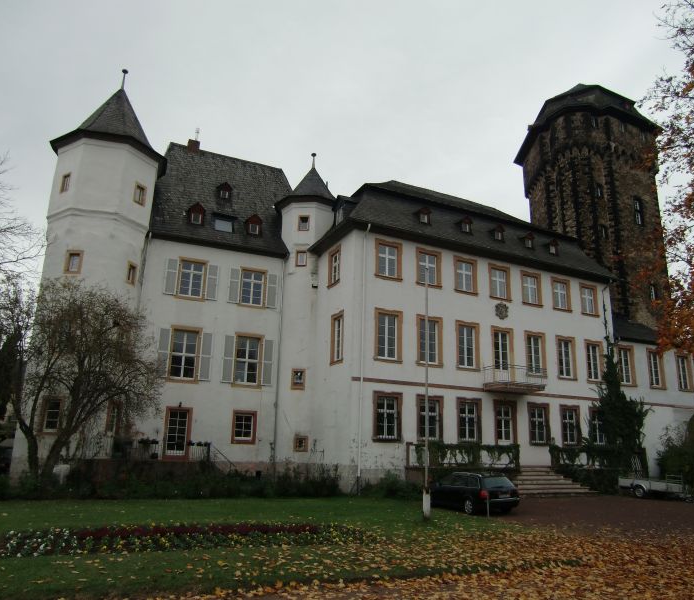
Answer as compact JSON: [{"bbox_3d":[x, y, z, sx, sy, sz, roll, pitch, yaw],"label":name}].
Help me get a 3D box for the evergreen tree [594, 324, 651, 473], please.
[{"bbox_3d":[16.235,5.756,32.672,2.900,8.300,2.500,9,-15,-25],"label":"evergreen tree"}]

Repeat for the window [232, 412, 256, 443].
[{"bbox_3d":[-5.366,6.666,28.940,1.158,1.558,0.200,8,-15,-25],"label":"window"}]

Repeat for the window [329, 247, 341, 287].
[{"bbox_3d":[-0.579,-1.661,27.627,0.200,1.820,1.150,9,-16,-27],"label":"window"}]

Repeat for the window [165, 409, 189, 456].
[{"bbox_3d":[-8.892,6.955,29.133,1.001,2.381,0.180,9,-16,-27],"label":"window"}]

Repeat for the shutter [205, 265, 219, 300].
[{"bbox_3d":[-7.189,-0.925,29.667,0.560,1.925,0.070,8,-15,-25],"label":"shutter"}]

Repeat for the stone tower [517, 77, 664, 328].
[{"bbox_3d":[20.381,-2.529,45.557,11.664,32.800,11.664,-4,-15,24],"label":"stone tower"}]

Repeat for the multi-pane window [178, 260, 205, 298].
[{"bbox_3d":[-8.712,-1.150,31.121,1.356,1.990,0.180,9,-16,-27],"label":"multi-pane window"}]

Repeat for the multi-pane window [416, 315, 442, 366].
[{"bbox_3d":[4.362,2.140,29.315,1.472,2.393,0.180,9,-16,-27],"label":"multi-pane window"}]

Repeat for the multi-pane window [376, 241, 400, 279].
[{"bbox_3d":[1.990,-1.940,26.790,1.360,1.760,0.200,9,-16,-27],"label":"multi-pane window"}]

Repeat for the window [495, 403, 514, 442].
[{"bbox_3d":[8.704,6.768,30.650,1.157,2.075,0.180,9,-16,-27],"label":"window"}]

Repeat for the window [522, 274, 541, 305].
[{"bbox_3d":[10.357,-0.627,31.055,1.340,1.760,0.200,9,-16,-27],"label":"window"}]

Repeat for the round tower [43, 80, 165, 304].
[{"bbox_3d":[-14.058,-1.840,31.176,6.200,23.124,6.200,5,-15,-14],"label":"round tower"}]

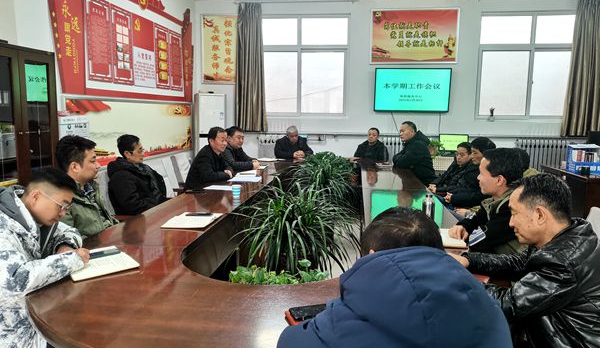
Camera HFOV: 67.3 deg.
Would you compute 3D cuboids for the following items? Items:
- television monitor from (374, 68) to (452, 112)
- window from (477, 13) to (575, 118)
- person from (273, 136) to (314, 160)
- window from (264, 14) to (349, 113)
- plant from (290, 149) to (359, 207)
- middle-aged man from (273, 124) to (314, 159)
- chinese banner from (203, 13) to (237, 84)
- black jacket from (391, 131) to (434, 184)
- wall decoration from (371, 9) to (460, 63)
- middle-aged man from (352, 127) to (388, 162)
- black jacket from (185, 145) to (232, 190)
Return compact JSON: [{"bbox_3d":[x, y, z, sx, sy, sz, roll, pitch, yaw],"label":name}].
[{"bbox_3d":[1.909,-1.418,7.648,1.240,0.725,0.080,2,13,7],"label":"television monitor"},{"bbox_3d":[3.755,-1.744,7.340,1.631,1.742,0.100,2,8,7],"label":"window"},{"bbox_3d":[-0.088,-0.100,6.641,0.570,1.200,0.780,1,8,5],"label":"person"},{"bbox_3d":[0.004,-1.854,7.779,1.651,1.706,0.100,2,8,7],"label":"window"},{"bbox_3d":[0.245,0.241,4.779,0.740,0.880,0.740,2,8,7],"label":"plant"},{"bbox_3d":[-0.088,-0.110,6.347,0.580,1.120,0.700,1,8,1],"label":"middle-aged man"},{"bbox_3d":[-1.384,-2.176,7.884,0.703,1.173,0.035,2,8,7],"label":"chinese banner"},{"bbox_3d":[1.415,-0.186,5.606,0.520,0.700,0.560,2,8,10],"label":"black jacket"},{"bbox_3d":[1.899,-2.275,7.473,1.418,0.885,0.035,2,8,7],"label":"wall decoration"},{"bbox_3d":[1.029,-0.066,6.548,0.540,1.185,0.780,3,8,17],"label":"middle-aged man"},{"bbox_3d":[-0.821,0.035,4.168,0.480,0.580,0.530,2,8,7],"label":"black jacket"}]

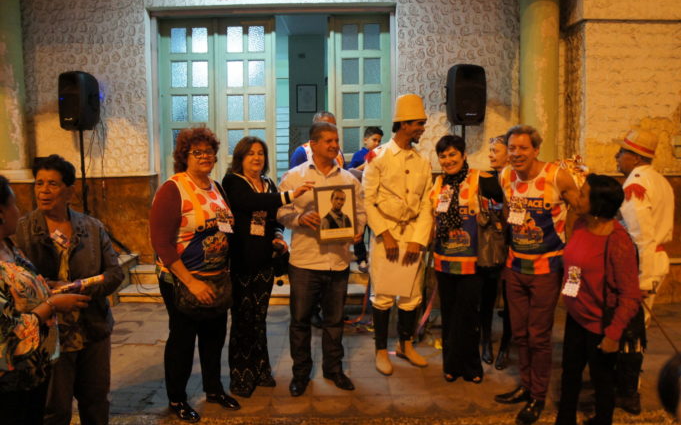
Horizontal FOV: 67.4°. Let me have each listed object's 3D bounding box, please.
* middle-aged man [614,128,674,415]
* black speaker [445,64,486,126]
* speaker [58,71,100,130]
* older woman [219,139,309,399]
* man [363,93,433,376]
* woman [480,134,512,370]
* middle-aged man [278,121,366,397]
[{"bbox_3d":[1.801,0.323,3.000,0.380,1.624,0.480,0,2,28],"label":"middle-aged man"},{"bbox_3d":[1.433,-1.341,5.850,0.400,0.660,0.340,-1,2,-11],"label":"black speaker"},{"bbox_3d":[-3.043,-1.311,5.950,0.400,0.660,0.340,0,2,25],"label":"speaker"},{"bbox_3d":[-0.520,0.332,3.305,0.520,1.639,0.400,-2,2,-27],"label":"older woman"},{"bbox_3d":[0.412,0.137,3.689,0.520,1.977,0.380,-1,2,-6],"label":"man"},{"bbox_3d":[1.148,0.272,3.756,0.480,1.684,0.340,0,2,25],"label":"woman"},{"bbox_3d":[-0.141,0.282,3.291,0.530,1.729,0.420,-1,2,-15],"label":"middle-aged man"}]

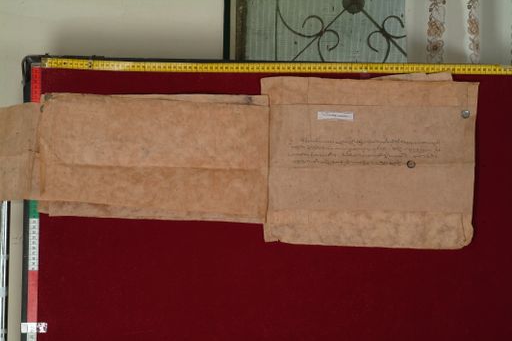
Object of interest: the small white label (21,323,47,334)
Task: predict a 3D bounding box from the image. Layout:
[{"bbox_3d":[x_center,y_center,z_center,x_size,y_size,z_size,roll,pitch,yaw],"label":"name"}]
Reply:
[{"bbox_3d":[-0.425,0.302,2.399,0.050,0.019,0.002,1,-3,-1],"label":"small white label"}]

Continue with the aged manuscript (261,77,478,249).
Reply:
[{"bbox_3d":[0.219,-0.020,2.417,0.422,0.339,0.008,1,-3,-1],"label":"aged manuscript"}]

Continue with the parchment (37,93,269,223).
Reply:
[{"bbox_3d":[-0.199,-0.025,2.413,0.446,0.247,0.008,1,-3,-1],"label":"parchment"}]

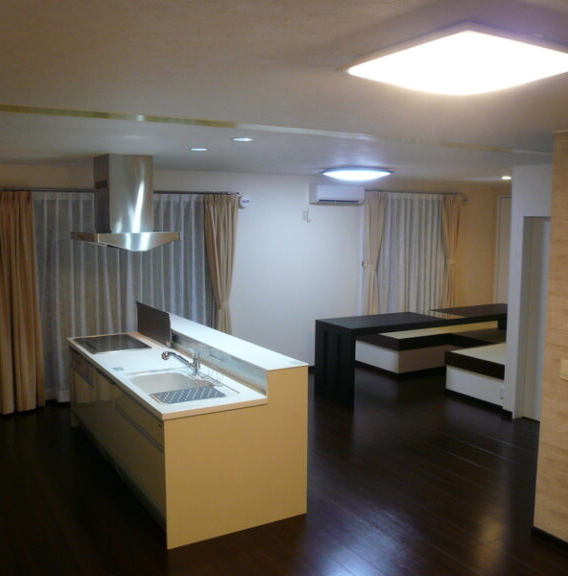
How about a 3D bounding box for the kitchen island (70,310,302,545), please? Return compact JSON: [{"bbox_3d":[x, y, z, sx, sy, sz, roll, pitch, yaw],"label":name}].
[{"bbox_3d":[-0.940,0.907,5.003,0.985,1.006,2.676,-3,7,-30],"label":"kitchen island"}]

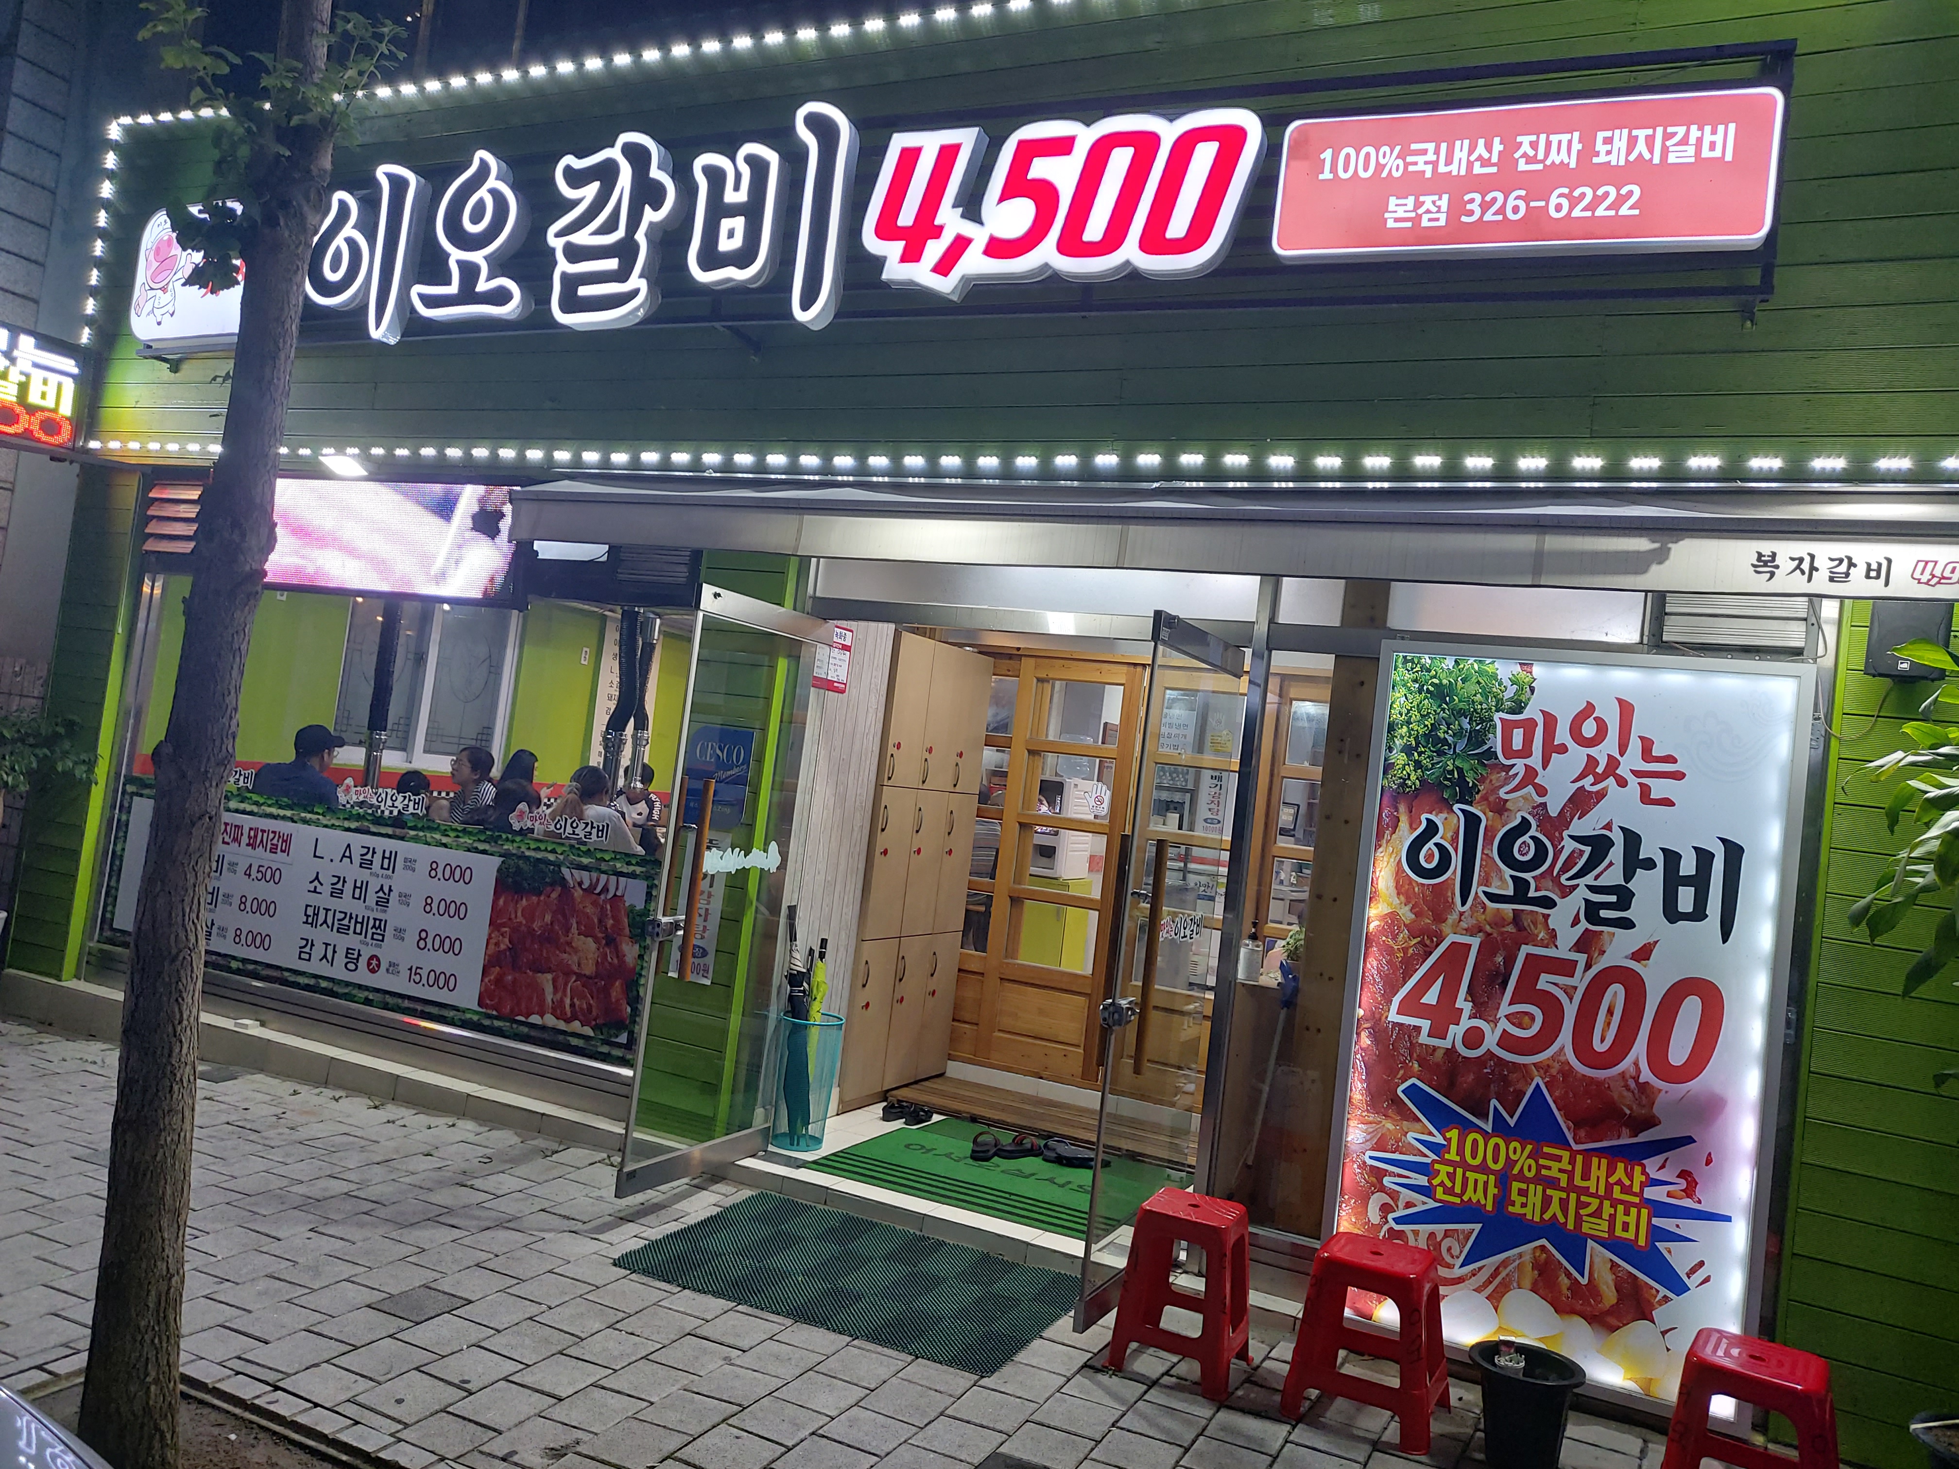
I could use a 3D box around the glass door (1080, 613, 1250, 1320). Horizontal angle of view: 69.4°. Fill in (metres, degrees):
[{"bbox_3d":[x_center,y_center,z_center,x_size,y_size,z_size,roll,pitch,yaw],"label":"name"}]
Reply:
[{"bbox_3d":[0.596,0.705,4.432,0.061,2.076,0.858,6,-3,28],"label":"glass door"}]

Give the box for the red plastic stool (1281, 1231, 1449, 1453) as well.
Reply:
[{"bbox_3d":[1.076,1.632,3.854,0.335,0.444,0.320,6,-3,25],"label":"red plastic stool"}]

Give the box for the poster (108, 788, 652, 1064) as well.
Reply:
[{"bbox_3d":[-2.901,0.792,6.513,3.410,0.842,0.020,6,-3,25],"label":"poster"}]

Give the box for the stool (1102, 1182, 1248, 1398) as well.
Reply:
[{"bbox_3d":[0.604,1.593,4.076,0.330,0.447,0.315,6,-3,25],"label":"stool"}]

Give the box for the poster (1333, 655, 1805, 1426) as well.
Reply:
[{"bbox_3d":[1.712,0.818,4.210,1.198,2.131,0.152,6,-3,25],"label":"poster"}]

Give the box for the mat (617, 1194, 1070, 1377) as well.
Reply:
[{"bbox_3d":[-0.393,1.733,4.588,1.330,0.016,0.893,4,-1,25],"label":"mat"}]

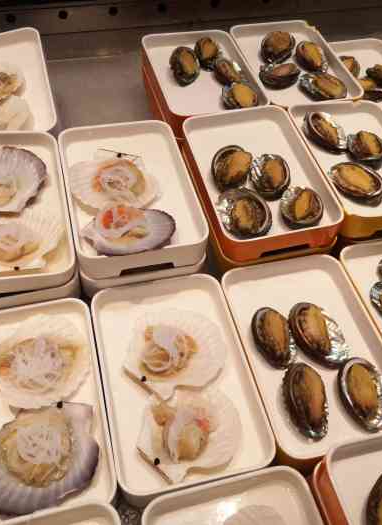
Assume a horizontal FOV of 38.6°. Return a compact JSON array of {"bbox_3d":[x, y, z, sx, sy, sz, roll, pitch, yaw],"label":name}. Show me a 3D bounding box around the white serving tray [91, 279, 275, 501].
[{"bbox_3d":[-0.016,0.116,0.549,0.142,0.038,0.218,-8,52,-12],"label":"white serving tray"}]

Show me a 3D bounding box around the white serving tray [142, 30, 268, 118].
[{"bbox_3d":[0.017,-0.276,0.829,0.142,0.038,0.218,-10,51,-13],"label":"white serving tray"}]

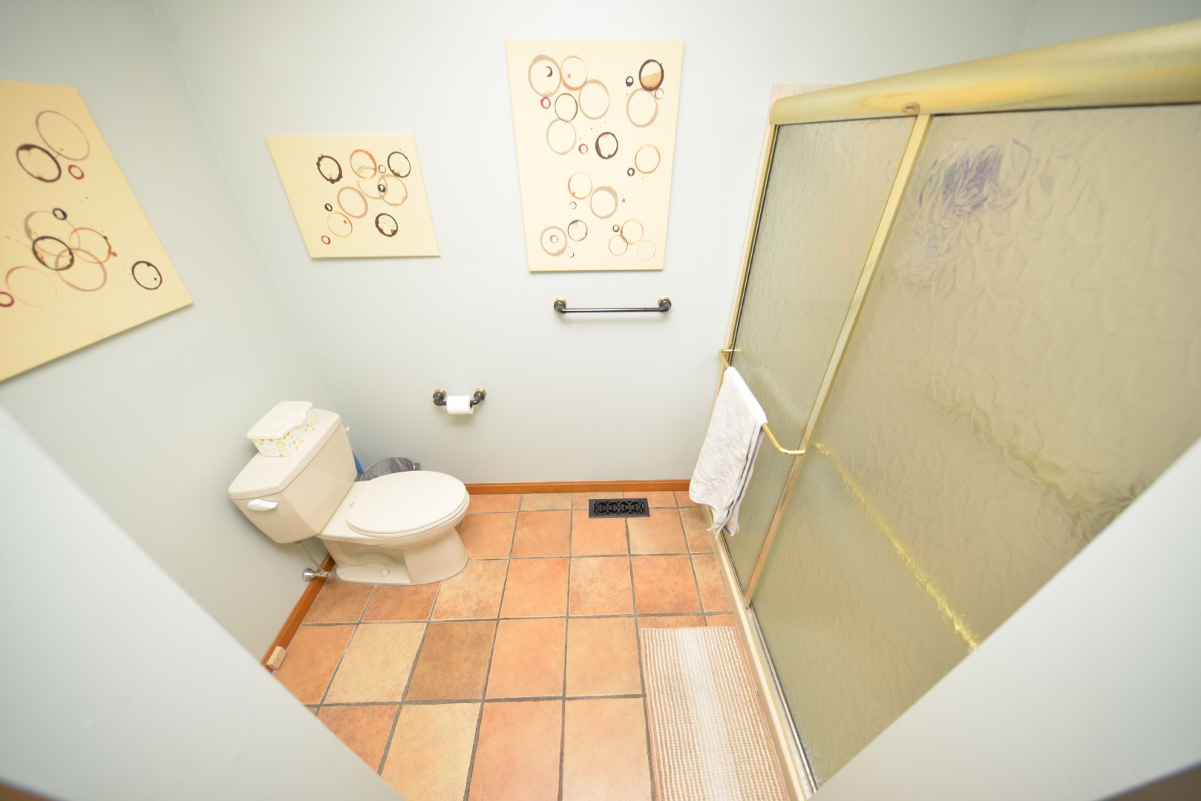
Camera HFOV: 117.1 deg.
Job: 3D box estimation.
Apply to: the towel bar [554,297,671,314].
[{"bbox_3d":[0.049,-0.419,1.610,0.510,0.049,0.088,-1,33,-1],"label":"towel bar"}]

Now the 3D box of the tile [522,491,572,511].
[{"bbox_3d":[-0.322,0.608,2.200,0.303,0.011,0.129,-1,35,-1],"label":"tile"}]

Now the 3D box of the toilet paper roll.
[{"bbox_3d":[-0.717,0.024,1.871,0.105,0.096,0.096,-1,32,-1],"label":"toilet paper roll"}]

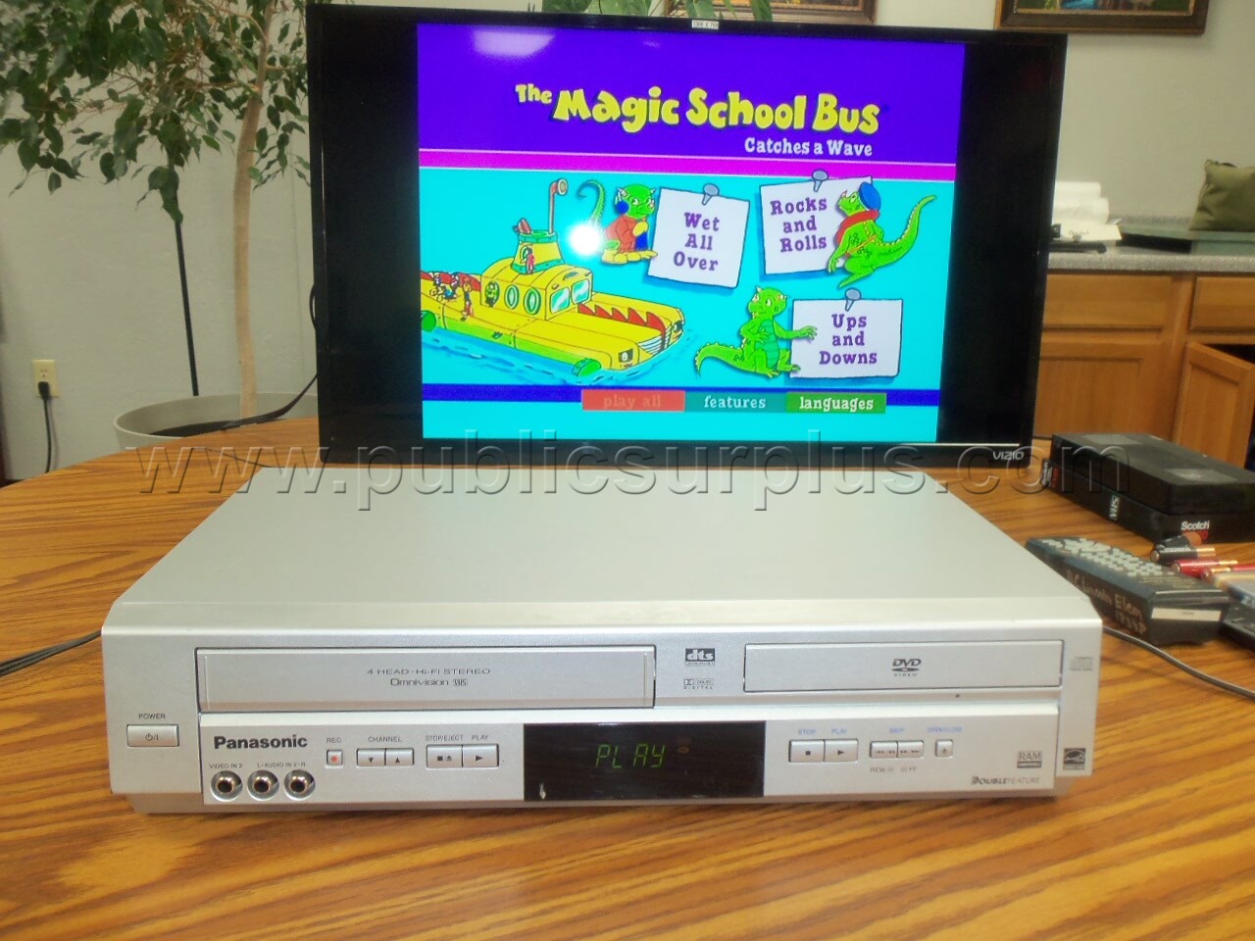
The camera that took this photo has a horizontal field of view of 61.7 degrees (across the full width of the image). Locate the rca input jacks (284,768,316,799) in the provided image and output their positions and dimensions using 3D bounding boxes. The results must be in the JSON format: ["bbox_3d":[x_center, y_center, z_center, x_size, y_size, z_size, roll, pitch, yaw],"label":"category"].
[{"bbox_3d":[-0.142,0.136,0.456,0.013,0.013,0.009,0,15,-3],"label":"rca input jacks"}]

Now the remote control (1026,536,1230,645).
[{"bbox_3d":[0.346,0.076,0.743,0.054,0.029,0.158,-2,15,-11],"label":"remote control"}]

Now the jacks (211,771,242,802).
[{"bbox_3d":[-0.173,0.136,0.455,0.013,0.013,0.009,0,15,-3],"label":"jacks"}]

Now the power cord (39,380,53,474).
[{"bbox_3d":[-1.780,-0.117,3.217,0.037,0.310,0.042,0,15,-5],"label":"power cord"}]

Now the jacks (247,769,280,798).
[{"bbox_3d":[-0.158,0.136,0.456,0.013,0.013,0.009,0,15,-3],"label":"jacks"}]

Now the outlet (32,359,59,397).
[{"bbox_3d":[-1.774,-0.280,3.200,0.070,0.114,0.012,0,15,-5],"label":"outlet"}]

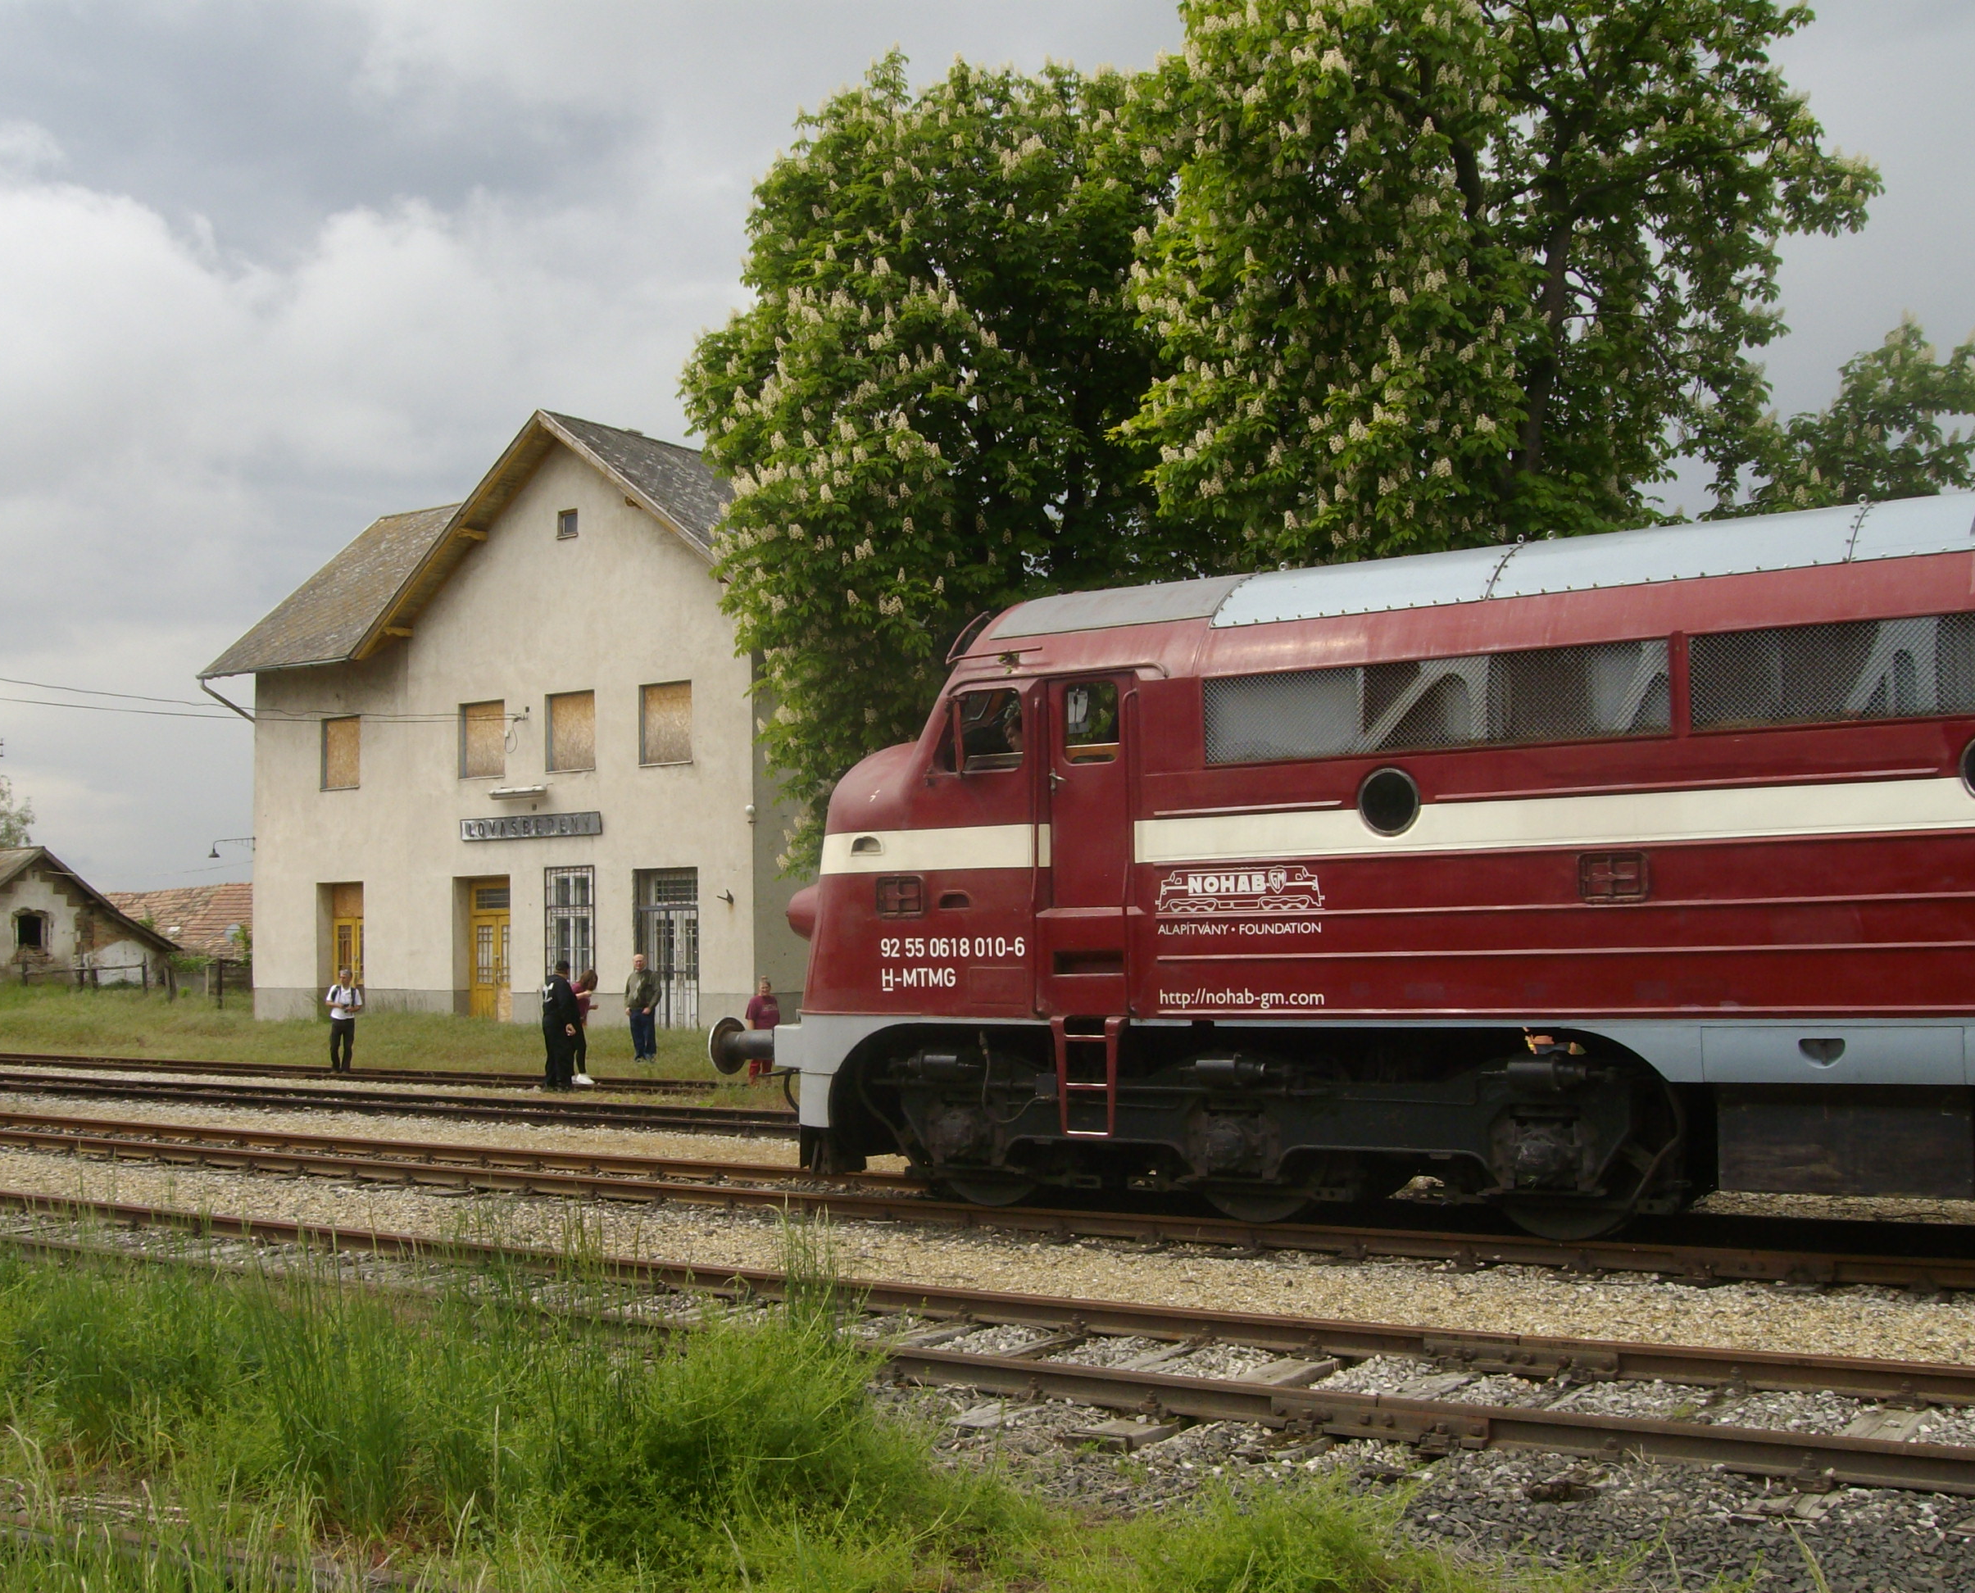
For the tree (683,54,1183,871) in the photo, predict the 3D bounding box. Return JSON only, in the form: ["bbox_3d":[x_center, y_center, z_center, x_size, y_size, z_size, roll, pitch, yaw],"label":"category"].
[{"bbox_3d":[-0.770,-3.844,34.969,8.600,15.720,8.600,-1,-4,0],"label":"tree"}]

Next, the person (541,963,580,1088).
[{"bbox_3d":[-5.803,3.110,30.000,0.380,1.770,0.550,3,-6,-41],"label":"person"}]

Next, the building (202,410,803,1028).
[{"bbox_3d":[-7.792,-1.121,47.656,15.500,11.880,10.270,-3,-5,32],"label":"building"}]

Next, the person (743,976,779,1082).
[{"bbox_3d":[-3.189,3.294,31.100,0.540,1.570,0.340,1,-5,-24],"label":"person"}]

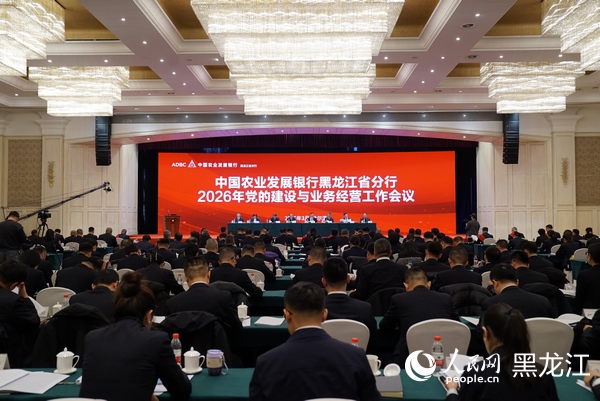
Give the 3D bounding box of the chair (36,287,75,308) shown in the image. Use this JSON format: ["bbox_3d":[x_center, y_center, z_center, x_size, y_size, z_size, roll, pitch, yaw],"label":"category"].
[{"bbox_3d":[-2.319,1.283,5.550,0.450,0.920,0.560,0,-2,1],"label":"chair"}]

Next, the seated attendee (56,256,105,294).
[{"bbox_3d":[-2.260,1.170,5.785,0.520,1.210,0.800,0,-2,10],"label":"seated attendee"}]

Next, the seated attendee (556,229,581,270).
[{"bbox_3d":[5.914,1.336,12.100,0.500,1.290,0.750,0,-2,1],"label":"seated attendee"}]

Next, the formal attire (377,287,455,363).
[{"bbox_3d":[0.830,0.942,3.870,0.540,0.690,0.520,0,-2,1],"label":"formal attire"}]

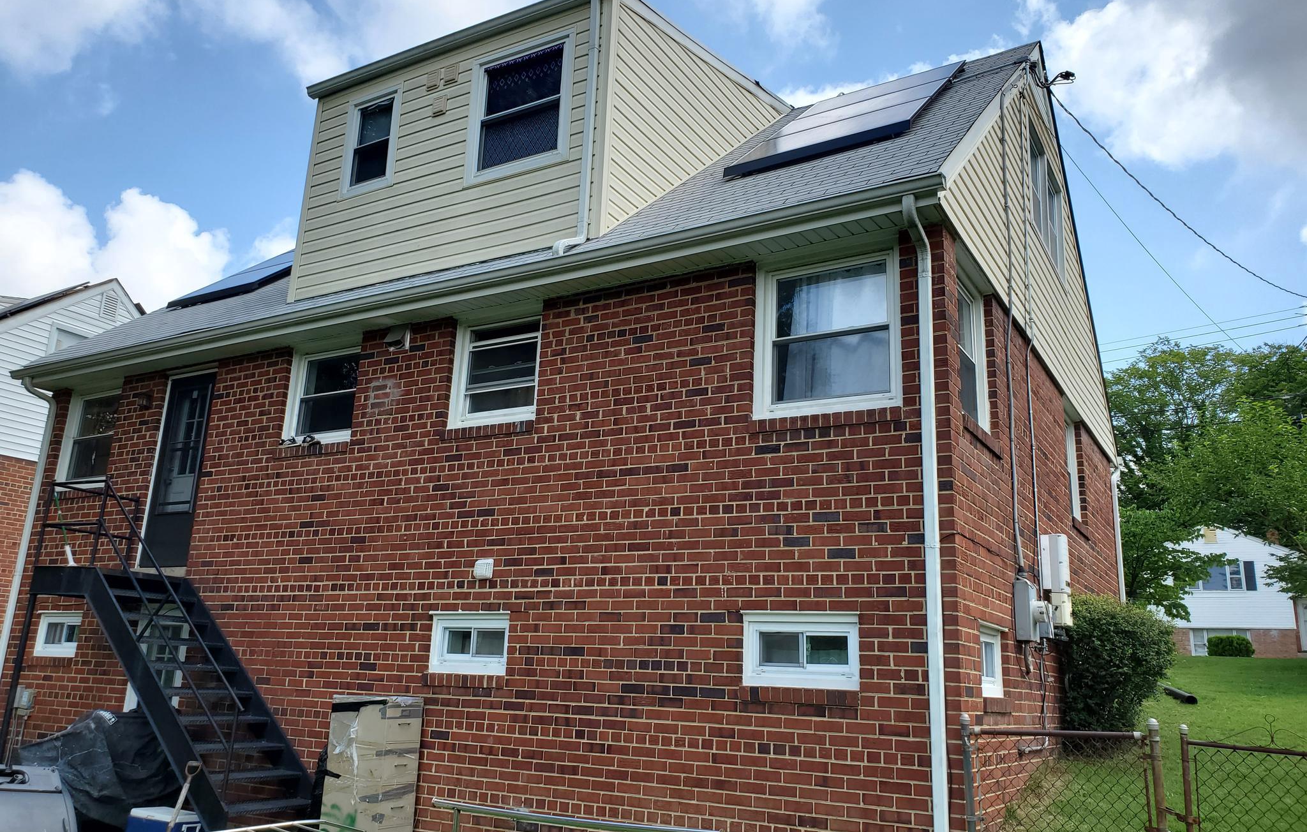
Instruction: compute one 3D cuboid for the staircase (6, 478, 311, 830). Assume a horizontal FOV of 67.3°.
[{"bbox_3d":[-4.332,1.979,8.804,3.370,2.910,0.950,-6,-17,30],"label":"staircase"}]

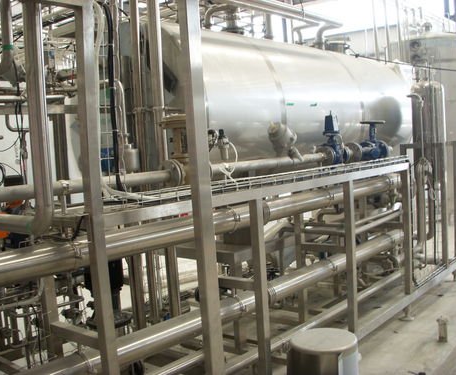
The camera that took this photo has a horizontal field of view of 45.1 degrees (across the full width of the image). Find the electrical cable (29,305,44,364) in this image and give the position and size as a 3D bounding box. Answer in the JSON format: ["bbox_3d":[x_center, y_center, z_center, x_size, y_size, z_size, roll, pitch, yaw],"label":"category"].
[{"bbox_3d":[-0.872,0.670,2.501,0.040,0.270,0.050,0,5,40],"label":"electrical cable"}]

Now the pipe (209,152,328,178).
[{"bbox_3d":[0.332,-0.174,3.791,0.065,0.065,1.381,0,5,40],"label":"pipe"}]

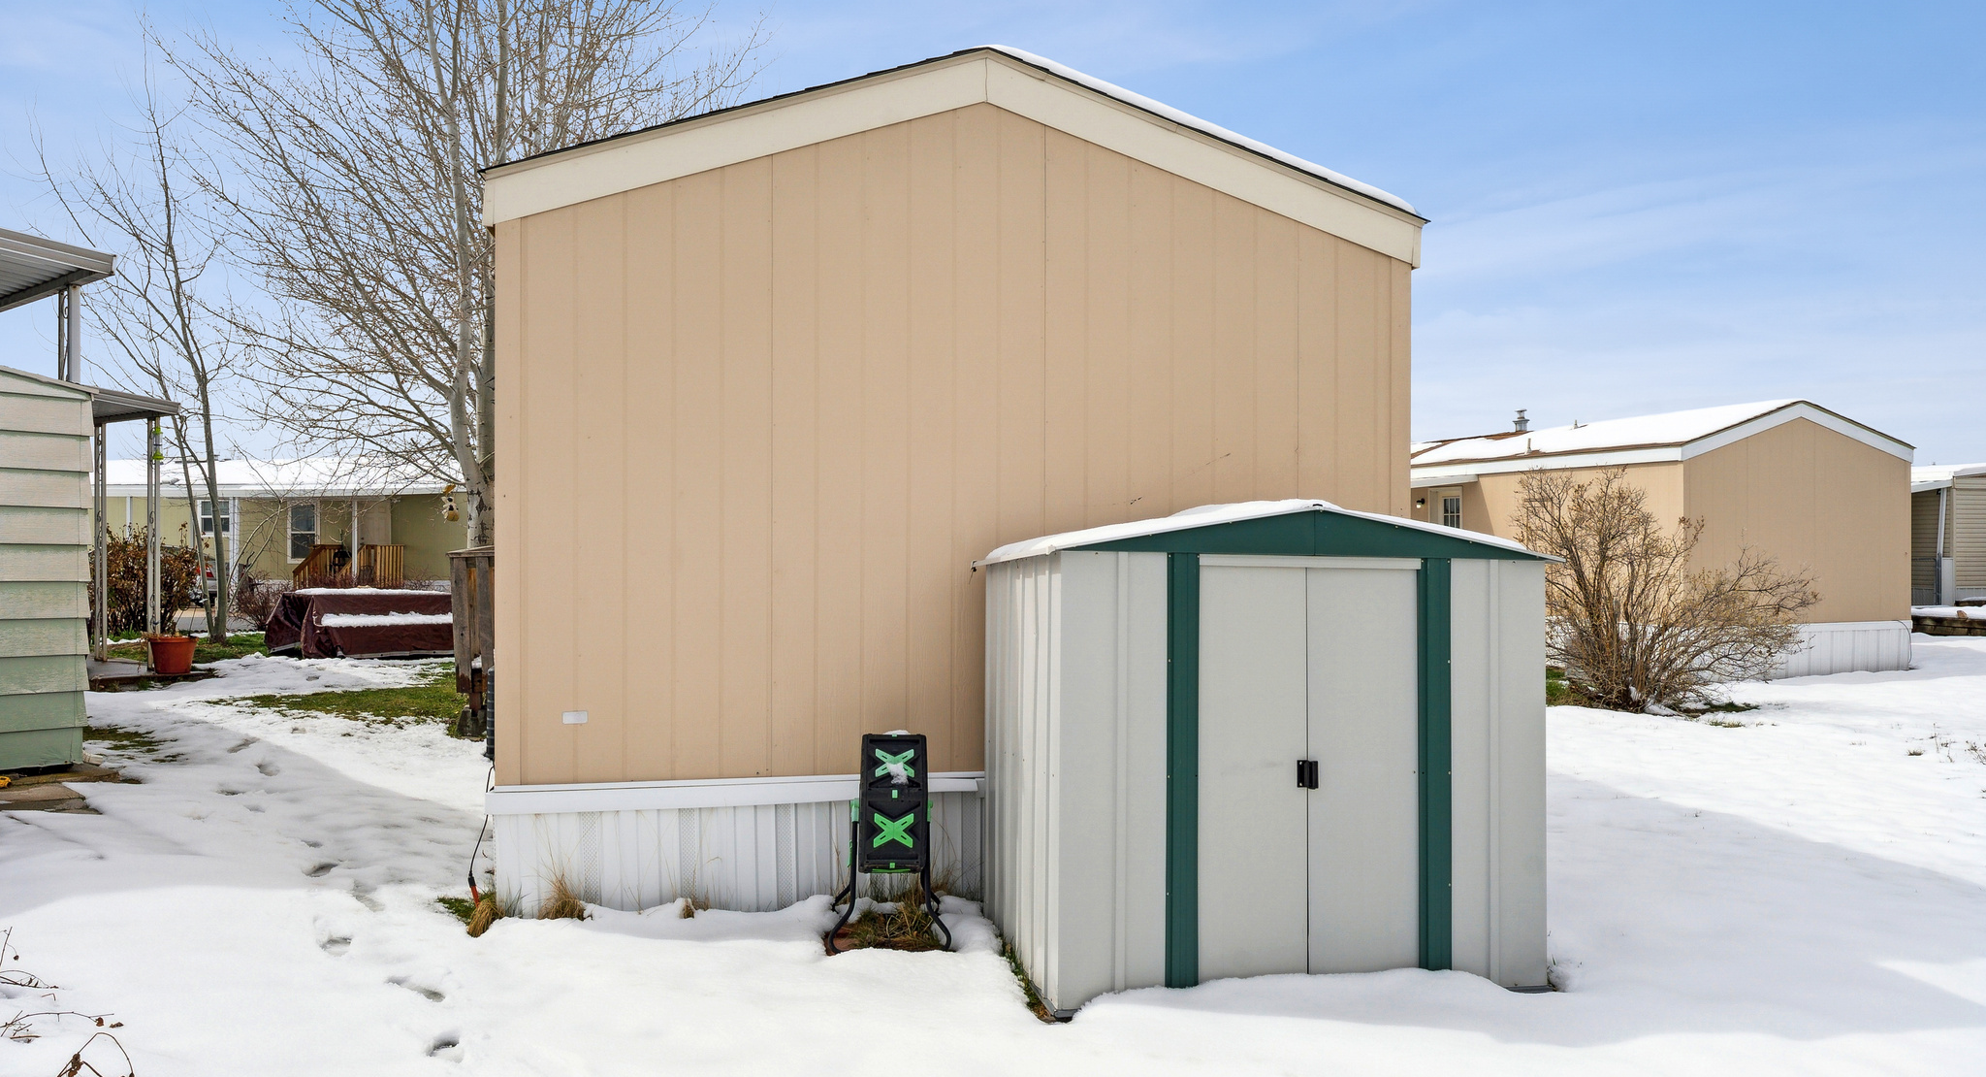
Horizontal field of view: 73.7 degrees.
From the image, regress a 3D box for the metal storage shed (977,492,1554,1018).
[{"bbox_3d":[0.936,0.750,5.108,1.818,1.668,1.434,1,-3,-10],"label":"metal storage shed"}]

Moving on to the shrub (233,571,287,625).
[{"bbox_3d":[-11.898,0.970,21.500,0.850,0.870,0.820,0,-1,-29],"label":"shrub"}]

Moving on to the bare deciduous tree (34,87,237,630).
[{"bbox_3d":[-11.304,-2.419,17.500,2.450,7.600,2.400,0,-1,-33],"label":"bare deciduous tree"}]

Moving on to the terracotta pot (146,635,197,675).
[{"bbox_3d":[-7.428,1.054,12.000,0.390,0.330,0.390,0,-1,-32],"label":"terracotta pot"}]

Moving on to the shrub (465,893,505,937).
[{"bbox_3d":[-2.030,1.505,5.300,0.150,0.175,0.150,0,-1,-21],"label":"shrub"}]

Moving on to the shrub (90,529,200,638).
[{"bbox_3d":[-12.013,0.635,18.700,1.500,1.480,1.400,0,-1,-33],"label":"shrub"}]

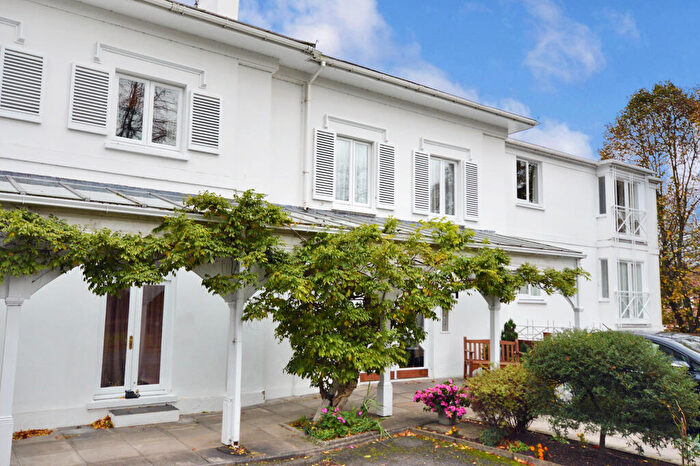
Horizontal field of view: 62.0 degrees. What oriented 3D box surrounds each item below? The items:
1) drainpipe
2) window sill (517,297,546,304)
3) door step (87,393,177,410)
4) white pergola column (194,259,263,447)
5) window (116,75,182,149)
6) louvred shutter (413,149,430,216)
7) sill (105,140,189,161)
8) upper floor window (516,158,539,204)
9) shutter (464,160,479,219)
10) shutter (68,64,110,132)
[{"bbox_3d":[-0.733,-1.990,11.878,0.097,2.910,0.540,6,-9,-35],"label":"drainpipe"},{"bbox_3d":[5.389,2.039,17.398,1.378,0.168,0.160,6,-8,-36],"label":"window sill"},{"bbox_3d":[-3.348,2.589,9.015,1.328,0.143,0.216,6,-9,-35],"label":"door step"},{"bbox_3d":[-1.631,1.559,7.813,0.950,2.448,0.216,6,-9,-35],"label":"white pergola column"},{"bbox_3d":[-3.484,-2.047,10.076,1.221,1.213,0.120,6,-8,-36],"label":"window"},{"bbox_3d":[1.731,-1.181,13.871,0.558,1.526,0.054,6,-9,-35],"label":"louvred shutter"},{"bbox_3d":[-3.314,-1.311,9.524,1.318,0.101,0.180,6,-9,-35],"label":"sill"},{"bbox_3d":[5.337,-1.496,17.429,1.114,1.371,0.090,6,-9,-35],"label":"upper floor window"},{"bbox_3d":[3.078,-1.059,14.852,0.510,1.541,0.060,6,-8,-36],"label":"shutter"},{"bbox_3d":[-4.162,-2.120,9.332,0.589,1.069,0.060,6,-8,-36],"label":"shutter"}]

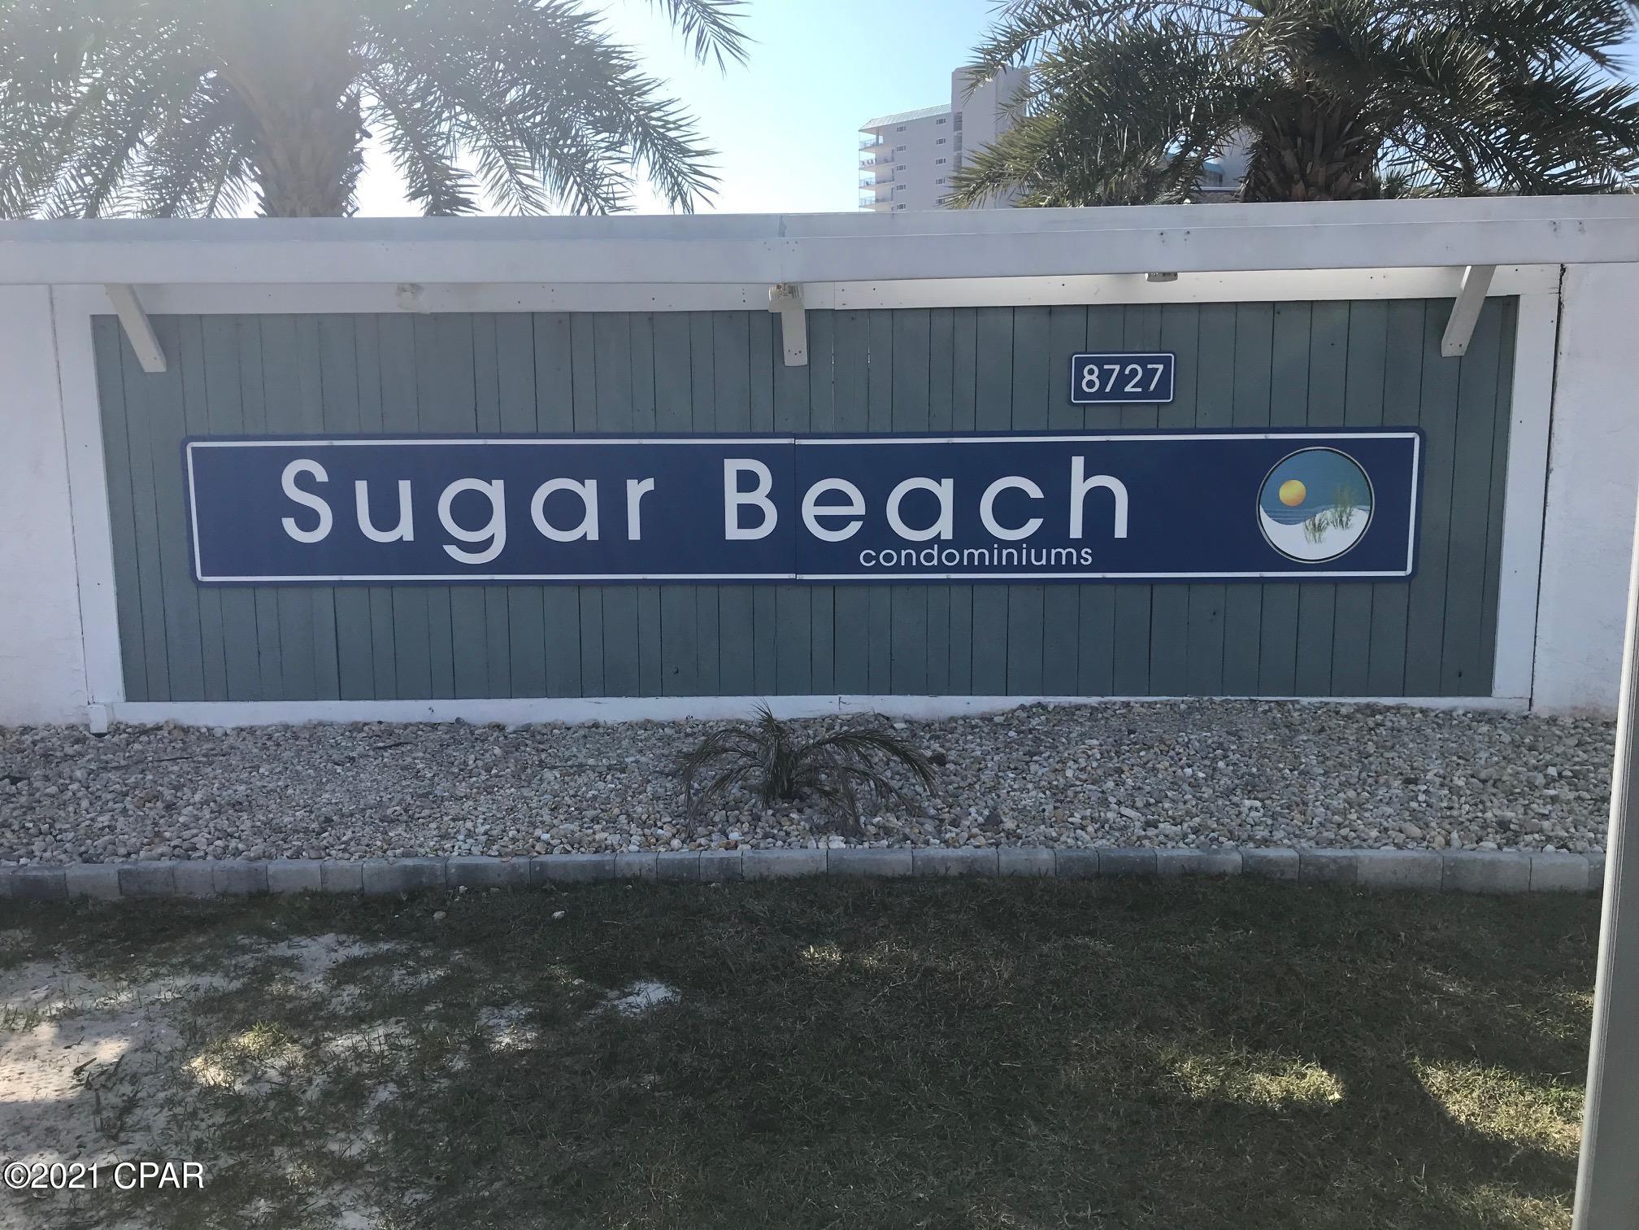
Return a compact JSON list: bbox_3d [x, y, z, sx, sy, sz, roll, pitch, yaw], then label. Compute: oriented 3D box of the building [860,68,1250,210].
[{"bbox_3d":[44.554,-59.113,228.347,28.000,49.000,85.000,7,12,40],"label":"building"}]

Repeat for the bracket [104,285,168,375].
[{"bbox_3d":[-2.640,-1.114,5.104,0.090,0.350,0.260,0,9,2],"label":"bracket"}]

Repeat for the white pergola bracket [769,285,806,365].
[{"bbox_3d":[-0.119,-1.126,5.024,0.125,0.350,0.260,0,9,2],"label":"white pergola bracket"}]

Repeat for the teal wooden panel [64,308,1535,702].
[{"bbox_3d":[-0.094,-0.430,5.283,5.550,1.565,0.050,0,9,2],"label":"teal wooden panel"}]

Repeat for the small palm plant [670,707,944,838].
[{"bbox_3d":[-0.028,0.432,4.265,0.800,0.320,0.700,0,9,2],"label":"small palm plant"}]

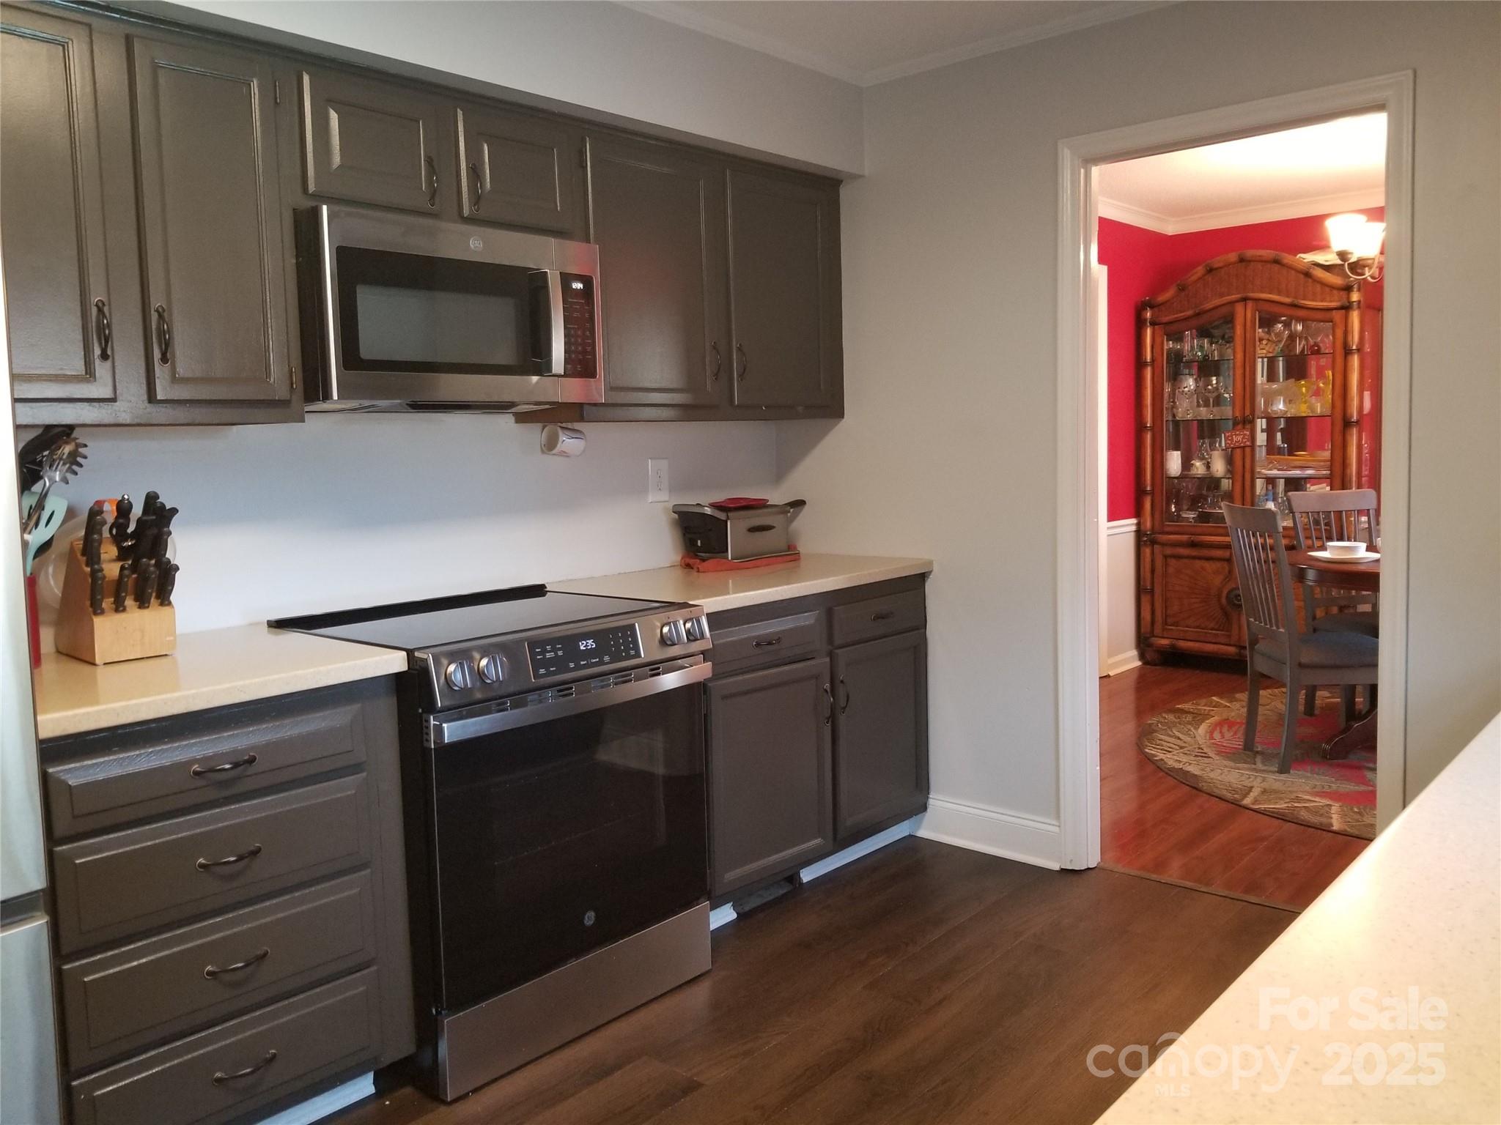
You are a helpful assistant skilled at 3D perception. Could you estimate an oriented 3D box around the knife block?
[{"bbox_3d":[-1.319,0.065,2.324,0.255,0.248,0.139,4,8,43],"label":"knife block"}]

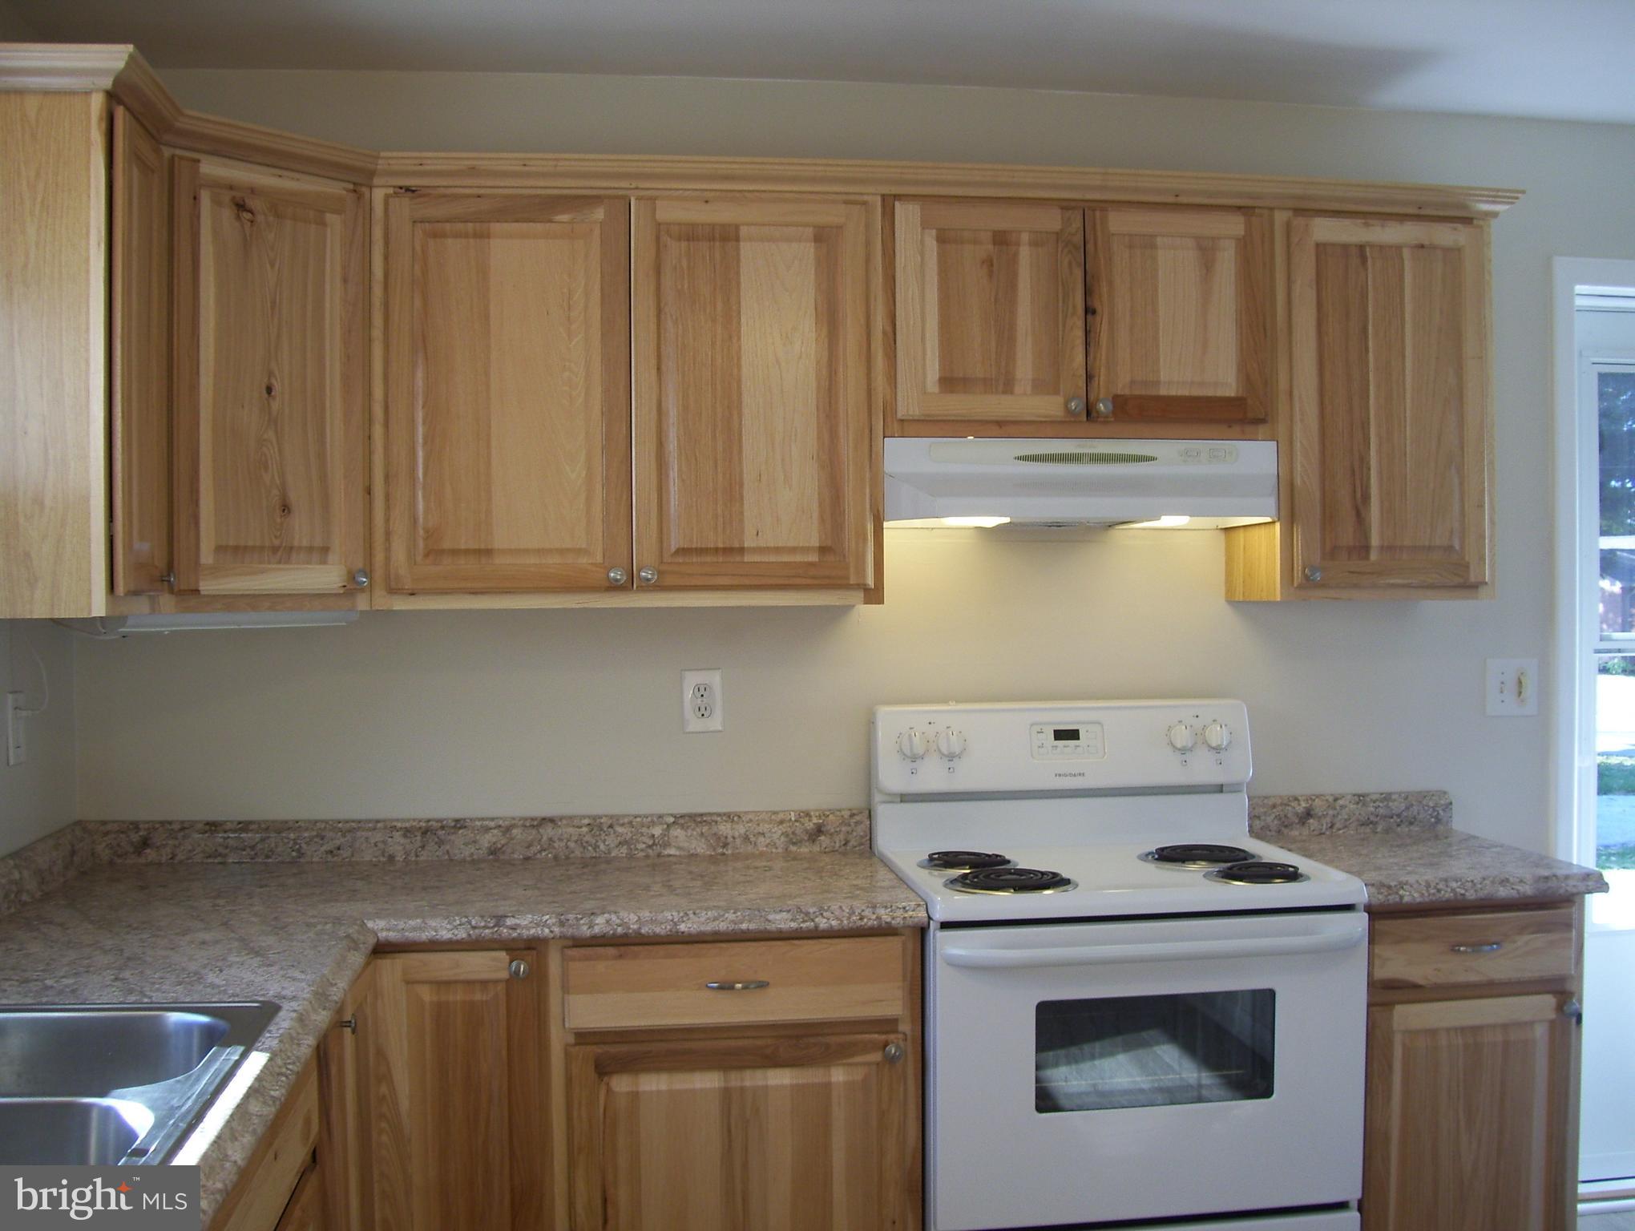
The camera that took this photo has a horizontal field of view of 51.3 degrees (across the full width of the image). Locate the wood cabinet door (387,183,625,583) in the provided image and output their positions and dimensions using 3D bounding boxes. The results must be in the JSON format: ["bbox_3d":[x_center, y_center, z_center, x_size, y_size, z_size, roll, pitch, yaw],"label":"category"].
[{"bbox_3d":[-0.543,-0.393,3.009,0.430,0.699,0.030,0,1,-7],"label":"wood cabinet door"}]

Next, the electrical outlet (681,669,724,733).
[{"bbox_3d":[-0.226,0.170,3.362,0.078,0.124,0.009,-1,0,-8],"label":"electrical outlet"}]

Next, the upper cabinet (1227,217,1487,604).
[{"bbox_3d":[1.062,-0.400,3.365,0.445,0.745,0.318,-1,0,-8],"label":"upper cabinet"}]

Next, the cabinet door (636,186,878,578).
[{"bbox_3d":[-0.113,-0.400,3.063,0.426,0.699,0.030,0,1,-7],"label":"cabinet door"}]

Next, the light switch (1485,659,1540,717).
[{"bbox_3d":[1.462,0.152,3.576,0.123,0.122,0.013,-1,0,-8],"label":"light switch"}]

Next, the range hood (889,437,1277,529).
[{"bbox_3d":[0.489,-0.250,3.230,0.760,0.153,0.445,-1,0,-8],"label":"range hood"}]

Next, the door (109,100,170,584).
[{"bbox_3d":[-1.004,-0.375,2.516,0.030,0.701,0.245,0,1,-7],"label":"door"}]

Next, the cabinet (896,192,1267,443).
[{"bbox_3d":[0.478,-0.550,3.288,0.752,0.447,0.318,-1,0,-8],"label":"cabinet"}]

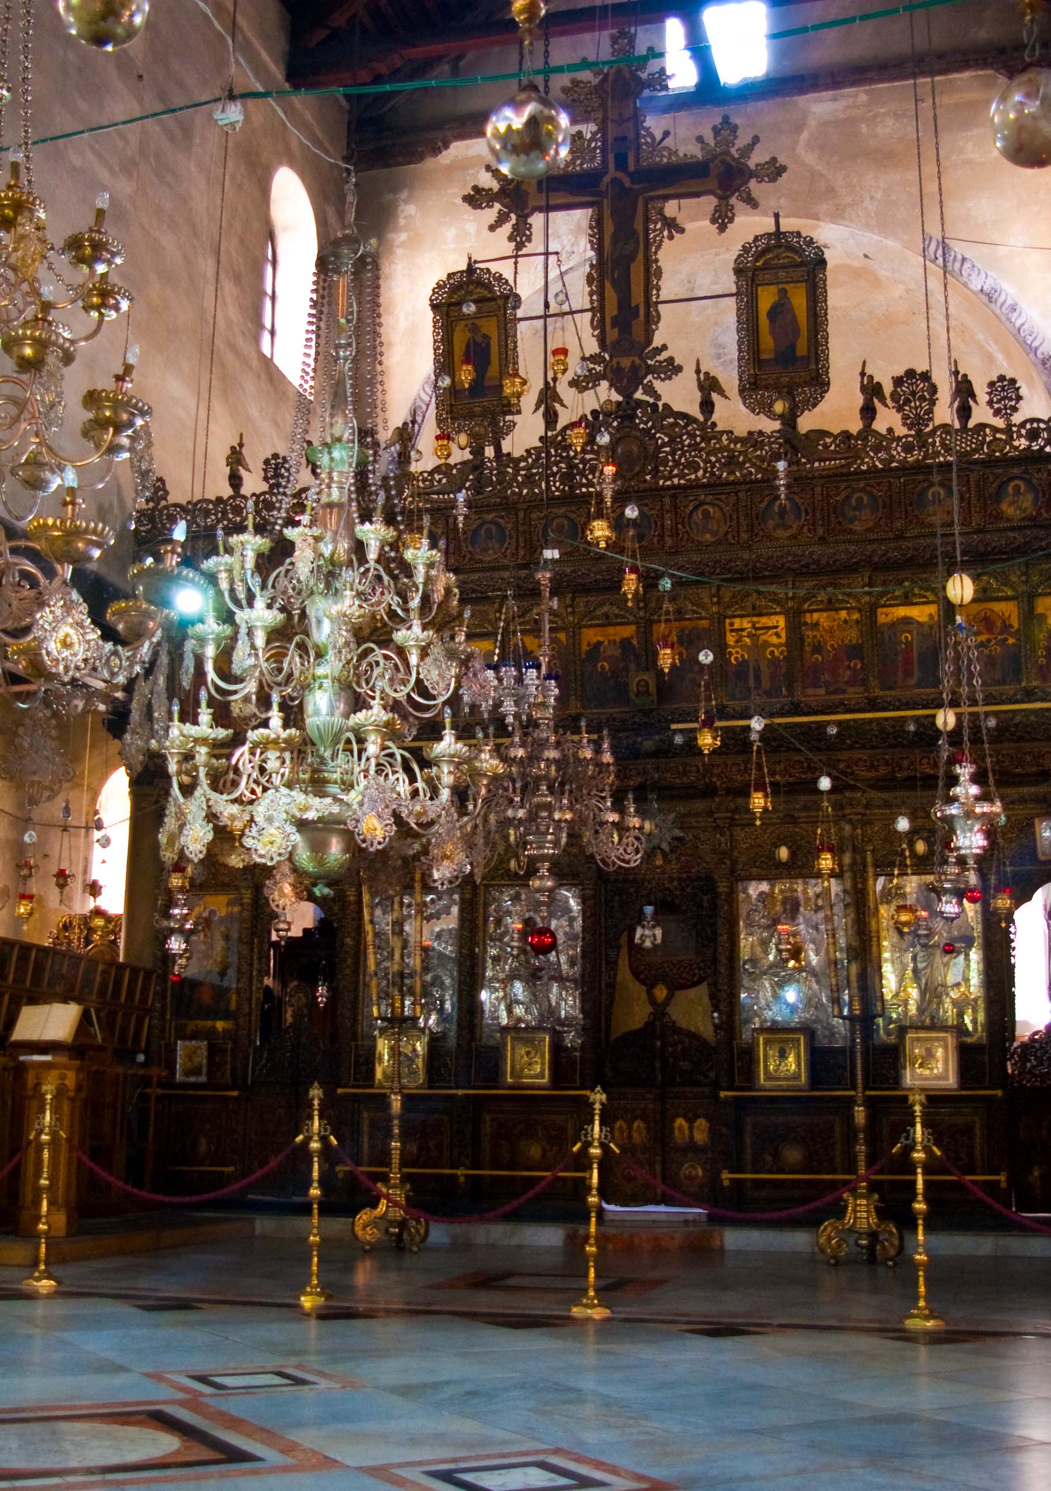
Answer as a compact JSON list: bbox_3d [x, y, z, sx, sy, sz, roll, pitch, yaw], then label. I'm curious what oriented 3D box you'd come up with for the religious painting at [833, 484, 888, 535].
[{"bbox_3d":[2.655,-1.879,13.241,0.374,0.333,0.040,-2,-11,14],"label":"religious painting"}]

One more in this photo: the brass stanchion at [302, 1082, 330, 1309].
[{"bbox_3d":[-1.138,2.429,9.075,0.190,1.173,0.190,-3,-13,16],"label":"brass stanchion"}]

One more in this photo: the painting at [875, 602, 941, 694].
[{"bbox_3d":[3.192,-0.814,13.988,0.500,0.770,0.060,-3,-12,15],"label":"painting"}]

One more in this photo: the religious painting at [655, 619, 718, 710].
[{"bbox_3d":[1.288,-0.672,13.476,0.482,0.700,0.040,-2,-11,14],"label":"religious painting"}]

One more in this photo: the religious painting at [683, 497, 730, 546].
[{"bbox_3d":[1.471,-1.815,13.532,0.372,0.357,0.040,-2,-11,14],"label":"religious painting"}]

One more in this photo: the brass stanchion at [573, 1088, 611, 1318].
[{"bbox_3d":[0.374,2.529,9.322,0.220,1.220,0.220,0,-10,0],"label":"brass stanchion"}]

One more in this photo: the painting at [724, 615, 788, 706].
[{"bbox_3d":[1.847,-0.697,13.337,0.503,0.699,0.040,-2,-11,14],"label":"painting"}]

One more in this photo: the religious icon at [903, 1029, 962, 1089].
[{"bbox_3d":[3.003,2.320,12.367,0.409,0.438,0.060,-2,-11,14],"label":"religious icon"}]

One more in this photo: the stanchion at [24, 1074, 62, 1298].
[{"bbox_3d":[-2.909,2.661,10.200,0.220,1.220,0.220,-2,-11,14],"label":"stanchion"}]

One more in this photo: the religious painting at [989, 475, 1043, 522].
[{"bbox_3d":[3.939,-1.979,13.400,0.405,0.385,0.050,-3,-13,16],"label":"religious painting"}]

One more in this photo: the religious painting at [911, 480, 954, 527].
[{"bbox_3d":[3.307,-1.964,13.583,0.370,0.385,0.050,-3,-13,16],"label":"religious painting"}]

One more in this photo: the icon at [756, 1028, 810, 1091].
[{"bbox_3d":[2.051,2.509,13.373,0.430,0.480,0.060,-3,-12,15],"label":"icon"}]

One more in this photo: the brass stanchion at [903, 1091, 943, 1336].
[{"bbox_3d":[2.129,2.470,8.959,0.210,1.250,0.210,-3,-12,15],"label":"brass stanchion"}]

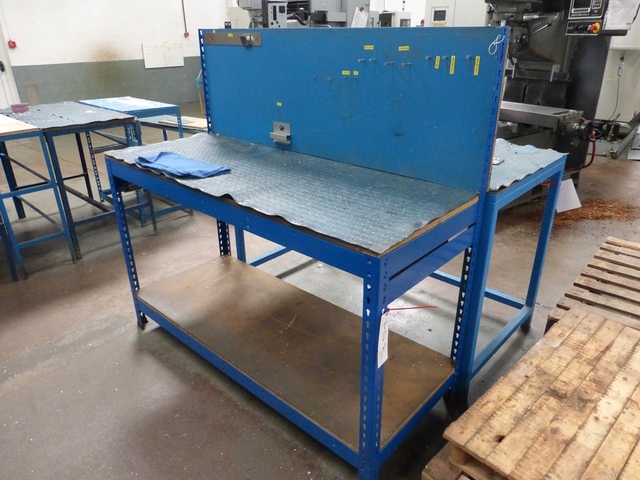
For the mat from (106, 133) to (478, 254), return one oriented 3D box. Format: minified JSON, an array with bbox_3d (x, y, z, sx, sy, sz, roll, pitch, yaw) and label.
[{"bbox_3d":[-0.237,-0.280,1.788,1.585,0.022,0.600,20,32,38],"label":"mat"}]

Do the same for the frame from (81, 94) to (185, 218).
[{"bbox_3d":[-1.654,-0.744,4.019,0.460,0.940,1.010,-21,32,-38],"label":"frame"}]

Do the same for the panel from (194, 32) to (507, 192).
[{"bbox_3d":[-0.031,-0.594,1.868,1.550,0.525,0.050,20,32,38],"label":"panel"}]

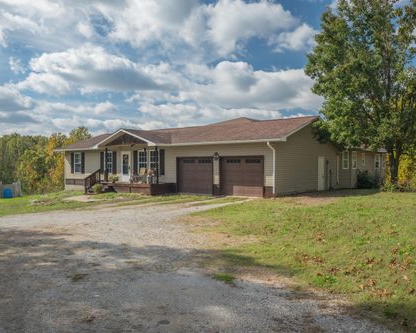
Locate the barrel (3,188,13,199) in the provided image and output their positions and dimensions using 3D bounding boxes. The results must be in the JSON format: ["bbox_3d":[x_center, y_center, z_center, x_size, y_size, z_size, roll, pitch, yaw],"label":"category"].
[{"bbox_3d":[-12.355,1.668,22.300,0.580,0.620,0.580,0,0,0],"label":"barrel"}]

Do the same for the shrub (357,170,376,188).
[{"bbox_3d":[11.701,0.973,26.600,1.350,1.320,1.350,0,0,36],"label":"shrub"}]

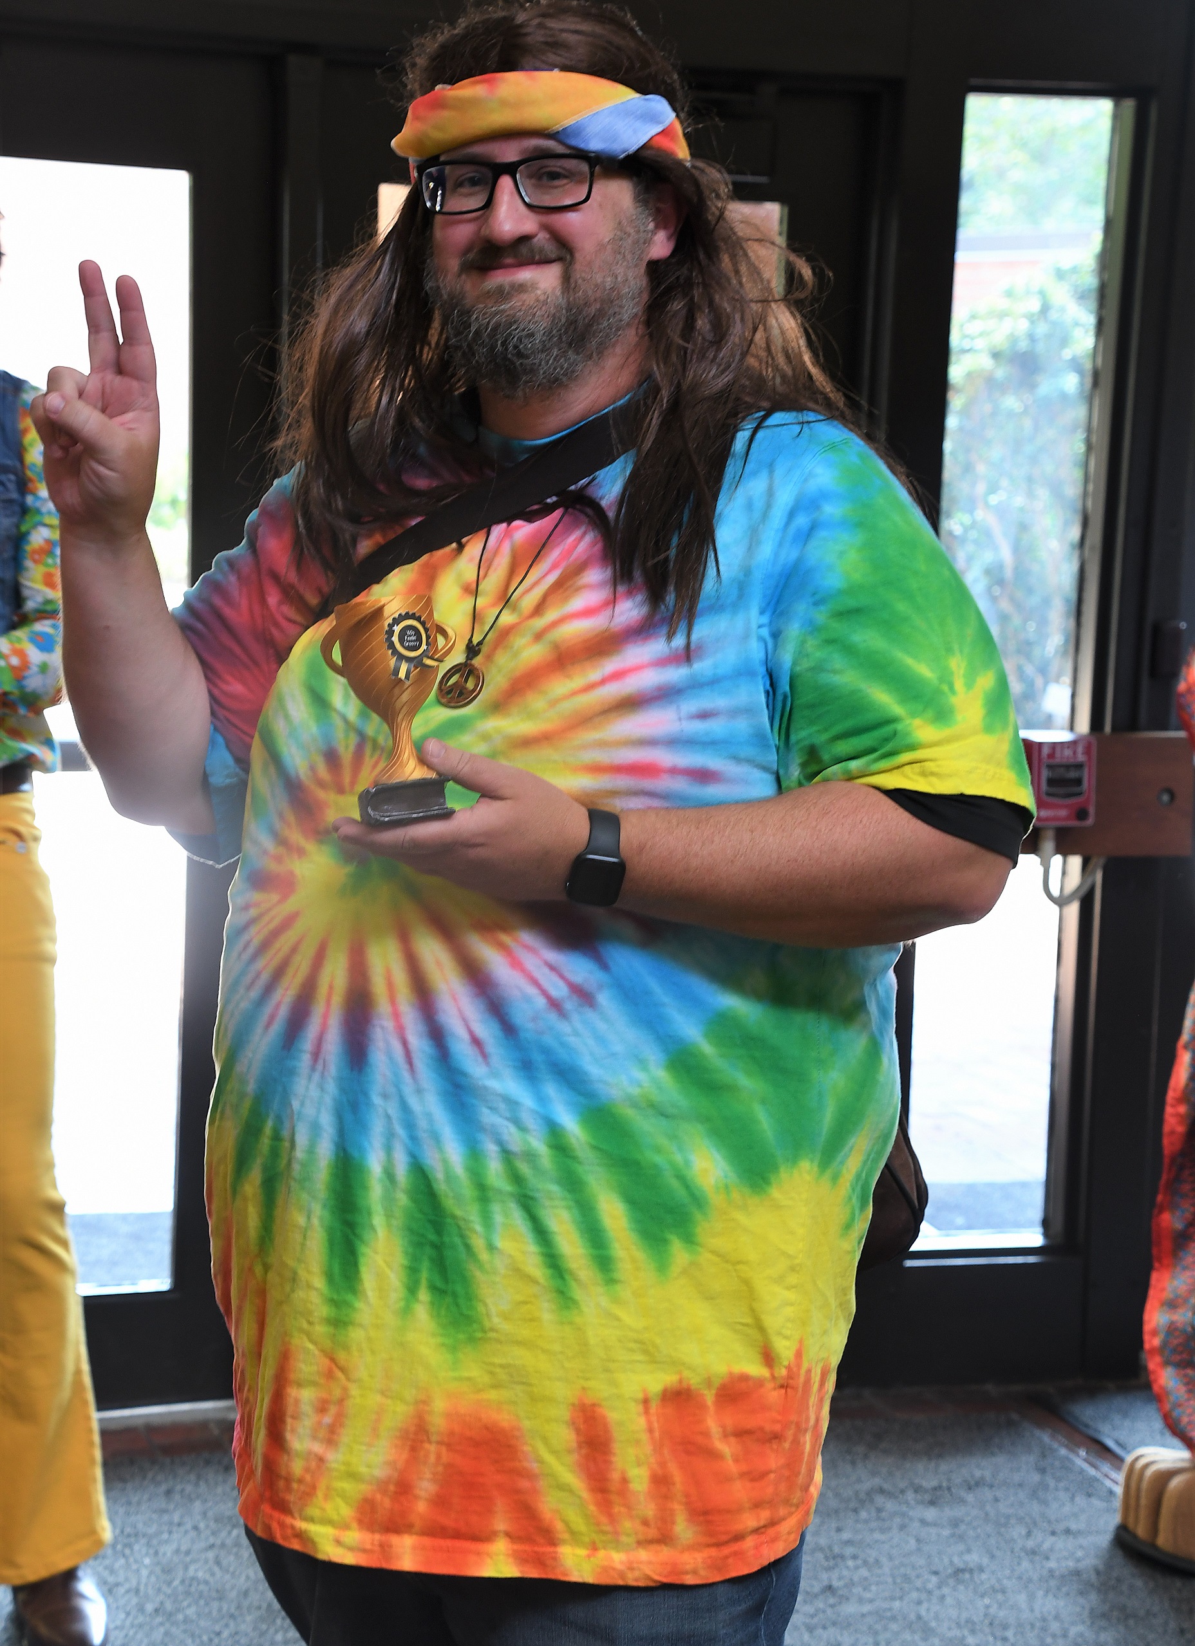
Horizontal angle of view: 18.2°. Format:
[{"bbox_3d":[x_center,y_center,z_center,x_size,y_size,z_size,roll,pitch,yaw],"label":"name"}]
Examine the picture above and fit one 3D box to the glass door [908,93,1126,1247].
[{"bbox_3d":[0.653,-0.237,5.880,0.250,1.800,0.050,-1,9,-19],"label":"glass door"}]

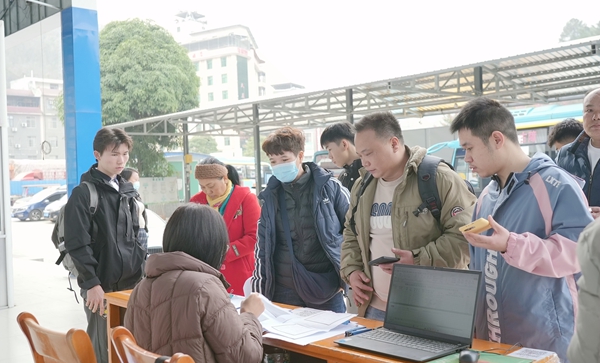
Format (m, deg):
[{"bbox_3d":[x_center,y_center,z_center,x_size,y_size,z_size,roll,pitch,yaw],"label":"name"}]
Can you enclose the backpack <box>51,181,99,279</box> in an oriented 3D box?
[{"bbox_3d":[-1.235,0.293,3.660,0.200,0.480,0.300,-2,0,41],"label":"backpack"}]

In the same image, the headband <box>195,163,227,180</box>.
[{"bbox_3d":[-0.476,-0.054,3.500,0.175,0.085,0.190,-2,19,17],"label":"headband"}]

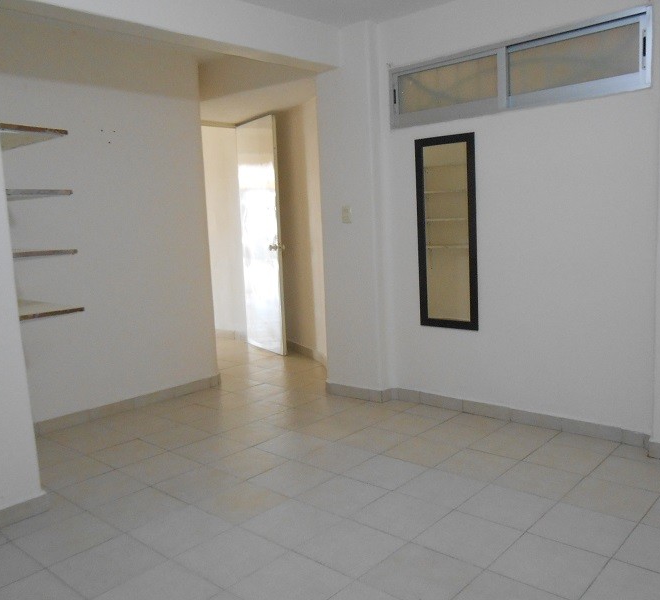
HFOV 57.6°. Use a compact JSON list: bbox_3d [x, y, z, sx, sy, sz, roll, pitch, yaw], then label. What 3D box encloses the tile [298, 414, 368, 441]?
[{"bbox_3d":[0.004,0.744,3.450,0.302,0.010,0.302,4,9,41],"label":"tile"}]

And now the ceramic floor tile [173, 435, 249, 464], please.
[{"bbox_3d":[-0.650,0.824,3.295,0.313,0.010,0.313,3,9,42],"label":"ceramic floor tile"}]

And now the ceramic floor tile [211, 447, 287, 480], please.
[{"bbox_3d":[-0.410,0.838,3.083,0.313,0.010,0.313,3,9,42],"label":"ceramic floor tile"}]

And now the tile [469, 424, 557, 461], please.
[{"bbox_3d":[0.925,0.757,3.156,0.306,0.010,0.350,4,9,41],"label":"tile"}]

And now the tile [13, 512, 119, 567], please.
[{"bbox_3d":[-1.030,0.938,2.364,0.306,0.010,0.306,4,9,41],"label":"tile"}]

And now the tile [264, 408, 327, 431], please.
[{"bbox_3d":[-0.230,0.739,3.723,0.306,0.010,0.306,4,9,41],"label":"tile"}]

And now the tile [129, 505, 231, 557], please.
[{"bbox_3d":[-0.579,0.904,2.350,0.302,0.010,0.302,4,9,41],"label":"tile"}]

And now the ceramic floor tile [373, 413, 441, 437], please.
[{"bbox_3d":[0.441,0.731,3.543,0.306,0.010,0.306,4,9,41],"label":"ceramic floor tile"}]

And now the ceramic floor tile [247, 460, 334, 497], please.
[{"bbox_3d":[-0.177,0.833,2.793,0.302,0.010,0.302,4,9,41],"label":"ceramic floor tile"}]

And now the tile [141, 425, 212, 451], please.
[{"bbox_3d":[-0.860,0.790,3.413,0.304,0.009,0.304,3,9,42],"label":"tile"}]

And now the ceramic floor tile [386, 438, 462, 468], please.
[{"bbox_3d":[0.486,0.793,3.127,0.313,0.010,0.313,3,9,42],"label":"ceramic floor tile"}]

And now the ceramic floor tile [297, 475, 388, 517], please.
[{"bbox_3d":[0.053,0.857,2.646,0.306,0.010,0.306,4,9,41],"label":"ceramic floor tile"}]

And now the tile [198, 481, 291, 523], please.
[{"bbox_3d":[-0.385,0.879,2.620,0.306,0.010,0.306,4,9,41],"label":"tile"}]

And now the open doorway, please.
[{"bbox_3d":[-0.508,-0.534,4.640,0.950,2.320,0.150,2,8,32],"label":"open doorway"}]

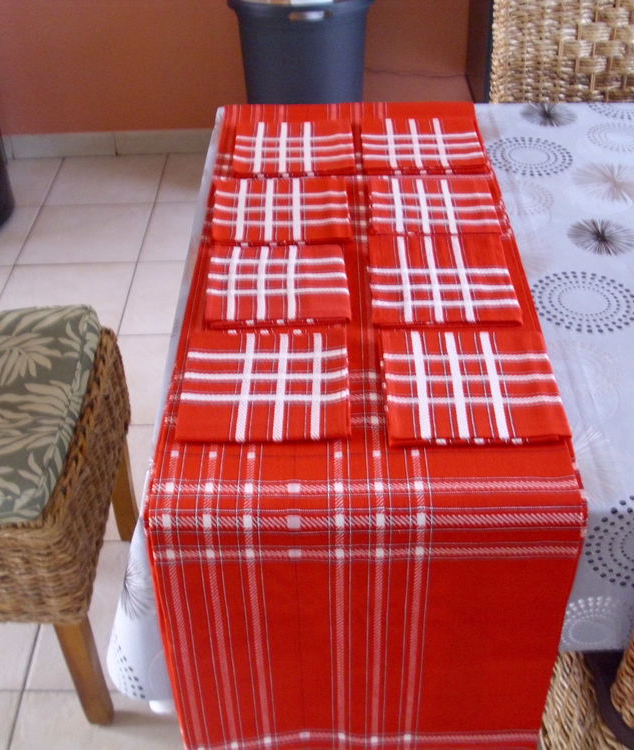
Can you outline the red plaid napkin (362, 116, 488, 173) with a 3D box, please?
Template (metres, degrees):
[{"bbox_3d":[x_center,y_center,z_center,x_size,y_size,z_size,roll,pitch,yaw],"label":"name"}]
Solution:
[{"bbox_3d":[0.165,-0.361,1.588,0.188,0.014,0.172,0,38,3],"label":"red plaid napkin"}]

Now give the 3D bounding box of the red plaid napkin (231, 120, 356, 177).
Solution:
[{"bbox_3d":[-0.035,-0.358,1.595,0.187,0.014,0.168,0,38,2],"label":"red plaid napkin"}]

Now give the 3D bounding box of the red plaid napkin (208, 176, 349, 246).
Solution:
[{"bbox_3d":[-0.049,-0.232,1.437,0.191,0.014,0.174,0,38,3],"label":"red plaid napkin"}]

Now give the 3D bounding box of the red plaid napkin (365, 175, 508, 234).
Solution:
[{"bbox_3d":[0.165,-0.235,1.429,0.173,0.014,0.157,0,38,3],"label":"red plaid napkin"}]

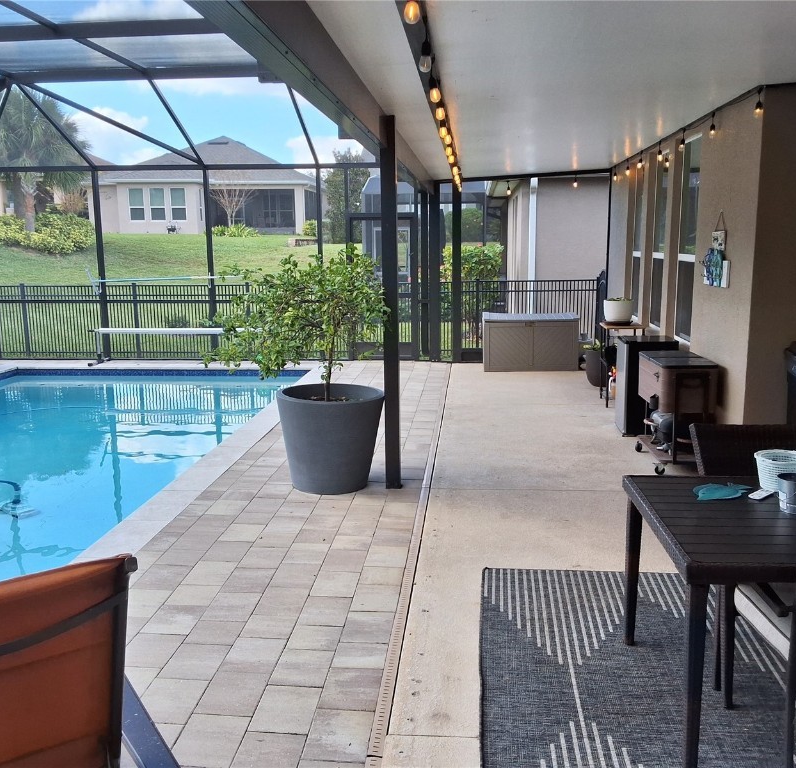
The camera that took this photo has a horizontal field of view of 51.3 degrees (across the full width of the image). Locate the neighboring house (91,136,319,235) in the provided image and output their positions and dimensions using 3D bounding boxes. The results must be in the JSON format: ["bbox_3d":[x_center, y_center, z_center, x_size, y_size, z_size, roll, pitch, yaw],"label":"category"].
[{"bbox_3d":[-9.645,-11.678,48.771,11.437,5.603,14.000,0,10,5],"label":"neighboring house"}]

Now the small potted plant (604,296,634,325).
[{"bbox_3d":[2.242,-0.749,8.412,0.294,0.269,0.294,0,10,5],"label":"small potted plant"}]

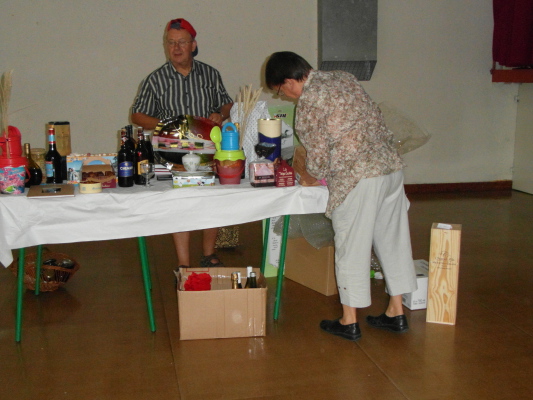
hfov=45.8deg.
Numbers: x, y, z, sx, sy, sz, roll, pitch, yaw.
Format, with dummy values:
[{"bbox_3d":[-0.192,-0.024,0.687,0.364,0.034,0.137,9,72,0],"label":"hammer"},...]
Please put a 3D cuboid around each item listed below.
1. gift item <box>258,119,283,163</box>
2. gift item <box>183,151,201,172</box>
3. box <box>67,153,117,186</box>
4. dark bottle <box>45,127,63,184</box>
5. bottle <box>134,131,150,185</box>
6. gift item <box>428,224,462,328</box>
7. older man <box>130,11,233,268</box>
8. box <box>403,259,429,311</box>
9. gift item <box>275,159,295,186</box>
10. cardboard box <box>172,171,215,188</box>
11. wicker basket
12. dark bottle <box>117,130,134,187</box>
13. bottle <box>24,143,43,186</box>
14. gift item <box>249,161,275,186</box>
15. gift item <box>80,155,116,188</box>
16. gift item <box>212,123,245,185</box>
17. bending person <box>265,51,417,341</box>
[{"bbox_3d":[0.022,-0.293,3.695,0.130,0.350,0.130,-1,10,-6],"label":"gift item"},{"bbox_3d":[-0.416,-0.216,3.515,0.102,0.110,0.102,0,12,0],"label":"gift item"},{"bbox_3d":[-0.947,-0.172,3.497,0.285,0.158,0.115,-2,13,-10],"label":"box"},{"bbox_3d":[-1.208,-0.258,3.575,0.090,0.320,0.090,-2,10,-11],"label":"dark bottle"},{"bbox_3d":[-0.699,-0.245,3.534,0.080,0.310,0.080,-2,10,-11],"label":"bottle"},{"bbox_3d":[0.979,0.412,3.492,0.152,0.525,0.158,3,10,17],"label":"gift item"},{"bbox_3d":[-0.557,-0.349,4.333,0.660,1.740,0.430,0,10,-3],"label":"older man"},{"bbox_3d":[0.925,0.515,3.882,0.250,0.190,0.330,-4,13,-17],"label":"box"},{"bbox_3d":[0.105,-0.148,3.439,0.105,0.150,0.070,-1,10,-7],"label":"gift item"},{"bbox_3d":[-0.406,-0.116,3.505,0.225,0.065,0.160,-2,10,-14],"label":"cardboard box"},{"bbox_3d":[-1.430,0.473,4.096,0.450,0.180,0.370,-3,13,-12],"label":"wicker basket"},{"bbox_3d":[-0.759,-0.229,3.402,0.087,0.310,0.087,3,13,12],"label":"dark bottle"},{"bbox_3d":[-1.284,-0.191,3.408,0.130,0.232,0.080,3,13,12],"label":"bottle"},{"bbox_3d":[-0.017,-0.148,3.427,0.110,0.140,0.095,-2,13,-11],"label":"gift item"},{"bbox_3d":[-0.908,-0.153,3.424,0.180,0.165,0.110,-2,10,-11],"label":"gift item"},{"bbox_3d":[-0.210,-0.265,3.556,0.195,0.340,0.180,-1,10,-6],"label":"gift item"},{"bbox_3d":[0.420,-0.044,3.399,0.740,1.490,0.530,10,16,39],"label":"bending person"}]

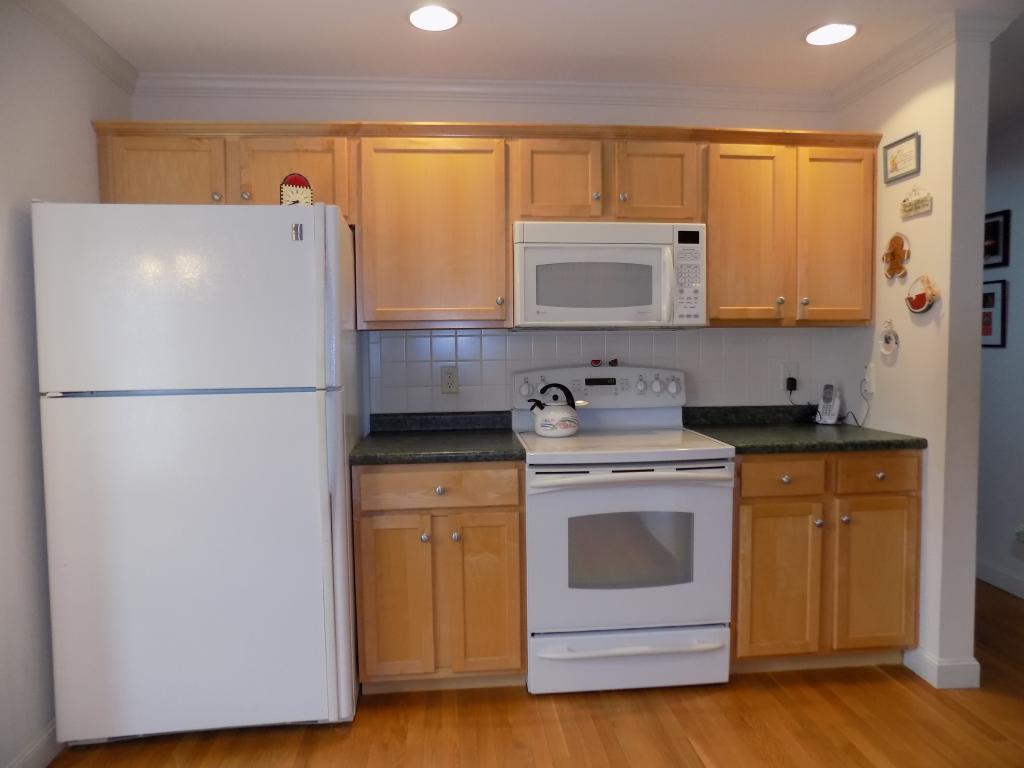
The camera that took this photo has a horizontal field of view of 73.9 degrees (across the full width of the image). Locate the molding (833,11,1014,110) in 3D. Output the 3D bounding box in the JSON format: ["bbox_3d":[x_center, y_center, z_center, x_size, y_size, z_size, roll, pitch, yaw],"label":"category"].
[{"bbox_3d":[1.605,-1.277,2.748,0.260,0.090,0.790,-1,3,-6],"label":"molding"}]

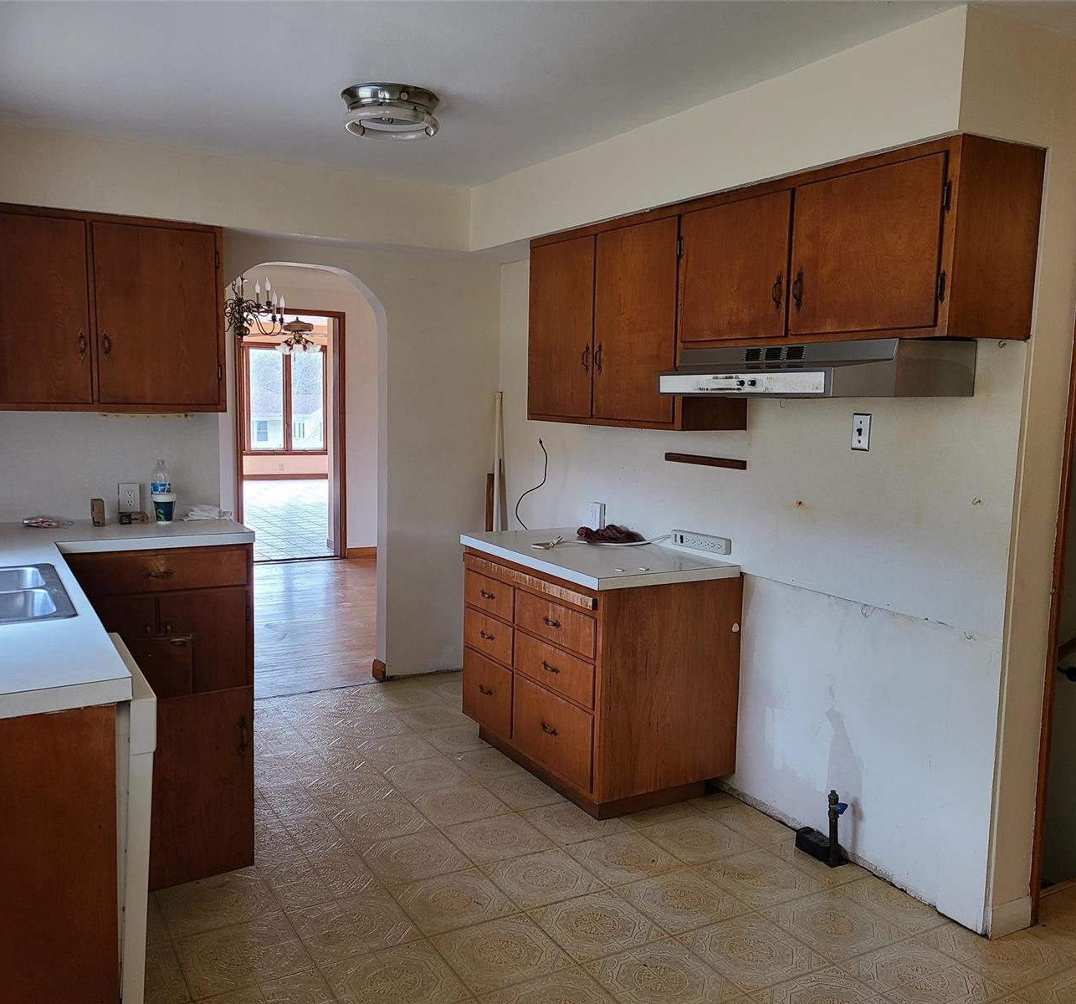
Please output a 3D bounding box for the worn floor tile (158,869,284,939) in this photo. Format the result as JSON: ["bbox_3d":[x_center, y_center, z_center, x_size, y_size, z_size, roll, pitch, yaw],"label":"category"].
[{"bbox_3d":[-0.933,1.167,2.930,0.305,0.010,0.307,-2,7,-29],"label":"worn floor tile"}]

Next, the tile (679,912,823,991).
[{"bbox_3d":[0.582,1.222,2.732,0.305,0.010,0.307,-2,7,-29],"label":"tile"}]

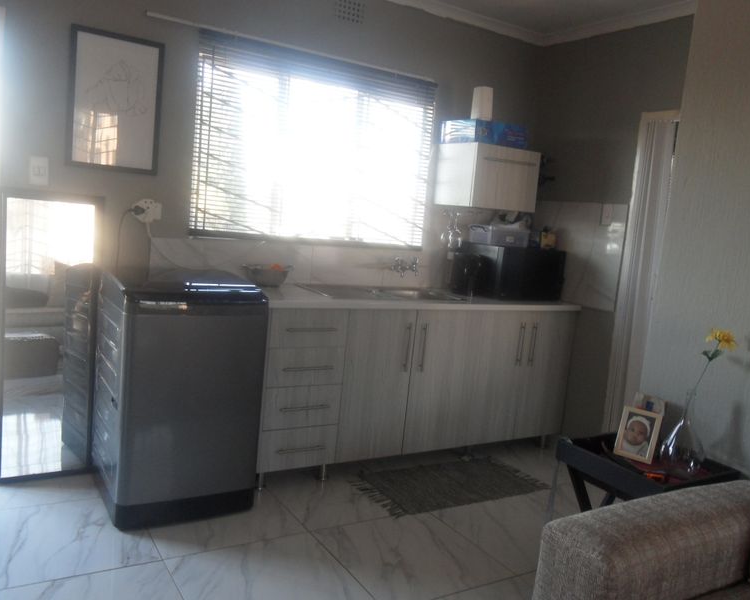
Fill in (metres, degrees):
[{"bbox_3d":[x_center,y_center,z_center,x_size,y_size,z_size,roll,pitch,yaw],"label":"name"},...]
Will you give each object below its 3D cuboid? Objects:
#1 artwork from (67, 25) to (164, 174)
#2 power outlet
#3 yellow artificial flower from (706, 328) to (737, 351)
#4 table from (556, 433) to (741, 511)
[{"bbox_3d":[-1.166,-0.891,2.928,0.394,0.601,0.025,1,9,-32],"label":"artwork"},{"bbox_3d":[-1.076,-0.422,3.052,0.133,0.104,0.055,1,9,-32],"label":"power outlet"},{"bbox_3d":[1.244,0.142,2.323,0.110,0.080,0.110,7,8,13],"label":"yellow artificial flower"},{"bbox_3d":[1.000,0.853,2.488,0.465,0.540,0.485,1,9,-32],"label":"table"}]

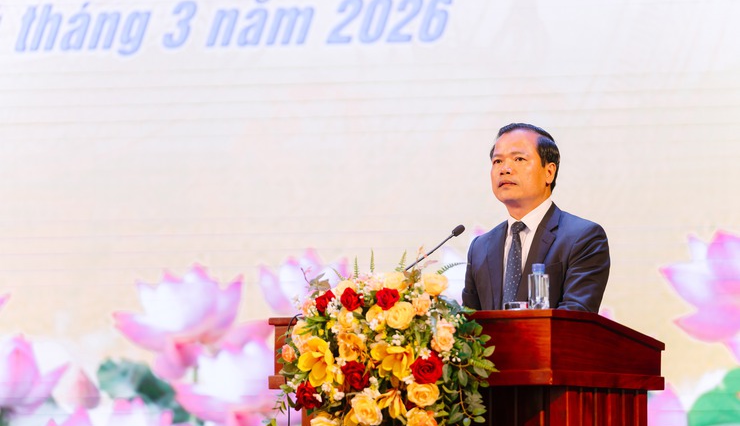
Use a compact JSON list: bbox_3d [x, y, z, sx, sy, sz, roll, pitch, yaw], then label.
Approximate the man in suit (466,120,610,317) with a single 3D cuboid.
[{"bbox_3d":[0.462,0.590,10.180,0.500,1.680,0.400,-2,-5,30],"label":"man in suit"}]

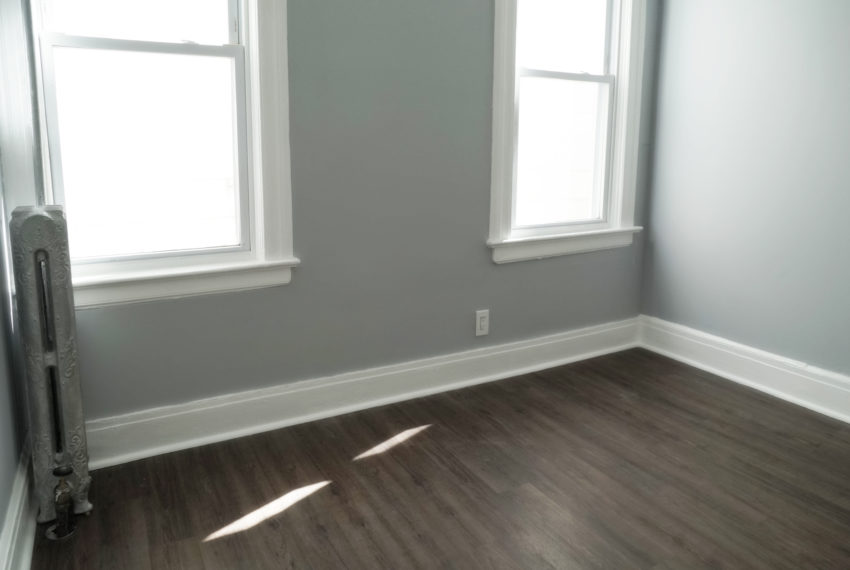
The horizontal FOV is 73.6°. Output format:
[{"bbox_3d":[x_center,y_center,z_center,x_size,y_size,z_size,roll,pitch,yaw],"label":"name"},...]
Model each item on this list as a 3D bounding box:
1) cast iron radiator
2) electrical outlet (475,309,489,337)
[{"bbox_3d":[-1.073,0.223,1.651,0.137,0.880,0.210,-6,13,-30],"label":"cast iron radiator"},{"bbox_3d":[0.272,0.181,2.656,0.073,0.122,0.010,-6,13,-30],"label":"electrical outlet"}]

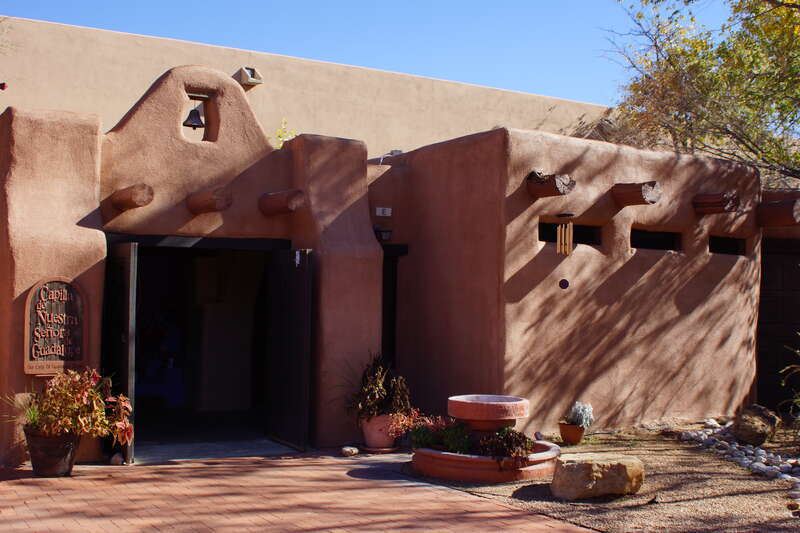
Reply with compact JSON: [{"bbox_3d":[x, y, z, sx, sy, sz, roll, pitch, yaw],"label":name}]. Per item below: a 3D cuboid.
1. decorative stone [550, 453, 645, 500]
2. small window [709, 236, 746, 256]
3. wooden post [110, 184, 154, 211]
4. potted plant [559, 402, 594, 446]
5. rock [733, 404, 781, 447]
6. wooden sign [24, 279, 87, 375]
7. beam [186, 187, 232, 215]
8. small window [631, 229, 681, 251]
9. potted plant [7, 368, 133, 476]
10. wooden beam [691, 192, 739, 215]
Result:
[{"bbox_3d":[1.594,1.682,7.539,0.690,0.310,0.390,1,-1,-8],"label":"decorative stone"},{"bbox_3d":[4.423,-0.269,12.579,0.670,0.214,0.150,2,-4,-28],"label":"small window"},{"bbox_3d":[-2.611,-0.654,9.065,0.200,0.200,0.820,2,-4,-28],"label":"wooden post"},{"bbox_3d":[1.882,1.669,9.950,0.340,0.450,0.320,0,-4,0],"label":"potted plant"},{"bbox_3d":[3.668,1.636,9.600,0.450,0.410,0.390,2,-4,-28],"label":"rock"},{"bbox_3d":[-3.057,0.534,8.303,0.515,0.850,0.070,2,-1,-26],"label":"wooden sign"},{"bbox_3d":[-1.904,-0.647,9.295,0.225,0.225,0.750,2,-1,-29],"label":"beam"},{"bbox_3d":[3.303,-0.333,11.986,0.843,0.230,0.150,2,-4,-28],"label":"small window"},{"bbox_3d":[-2.816,1.329,7.950,0.940,0.880,0.740,2,-4,-28],"label":"potted plant"},{"bbox_3d":[4.056,-0.809,11.988,0.240,0.240,0.540,2,-4,-28],"label":"wooden beam"}]

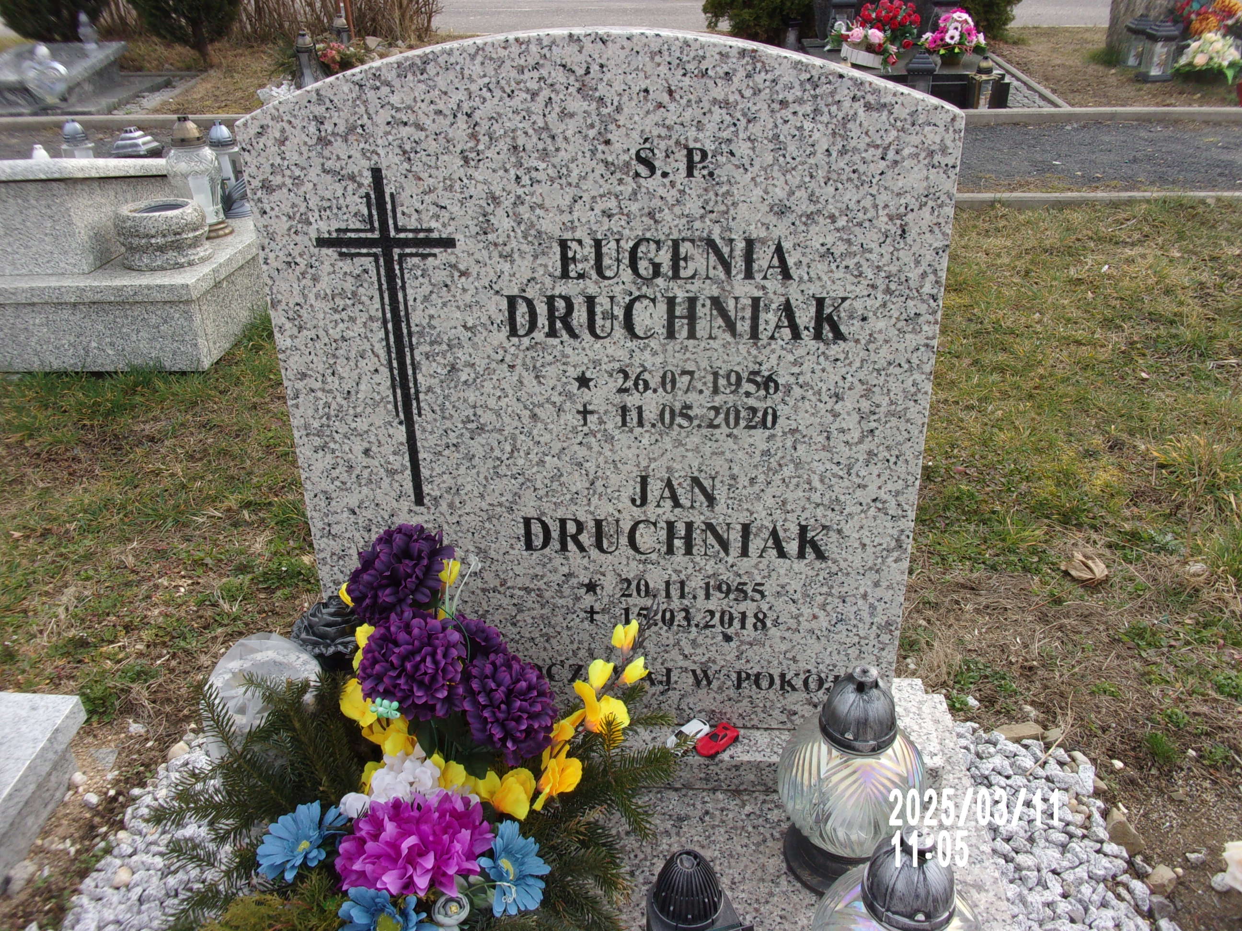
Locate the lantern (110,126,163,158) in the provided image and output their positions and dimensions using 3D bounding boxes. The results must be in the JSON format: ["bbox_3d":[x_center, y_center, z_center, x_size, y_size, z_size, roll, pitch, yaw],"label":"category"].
[{"bbox_3d":[-1.547,-0.955,3.239,0.125,0.262,0.125,-1,30,0],"label":"lantern"}]

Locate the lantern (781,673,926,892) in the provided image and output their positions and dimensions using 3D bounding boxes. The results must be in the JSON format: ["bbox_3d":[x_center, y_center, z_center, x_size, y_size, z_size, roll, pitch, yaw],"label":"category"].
[{"bbox_3d":[0.283,0.354,1.199,0.173,0.288,0.173,-1,30,0],"label":"lantern"}]

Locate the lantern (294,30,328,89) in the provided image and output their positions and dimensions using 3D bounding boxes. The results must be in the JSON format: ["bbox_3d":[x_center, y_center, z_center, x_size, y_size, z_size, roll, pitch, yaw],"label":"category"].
[{"bbox_3d":[-2.014,-2.594,6.452,0.190,0.352,0.190,-1,30,0],"label":"lantern"}]

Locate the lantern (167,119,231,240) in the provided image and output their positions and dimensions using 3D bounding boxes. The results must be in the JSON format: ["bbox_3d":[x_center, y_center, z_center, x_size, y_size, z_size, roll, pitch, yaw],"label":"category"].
[{"bbox_3d":[-1.268,-0.878,3.025,0.155,0.339,0.155,-1,30,0],"label":"lantern"}]

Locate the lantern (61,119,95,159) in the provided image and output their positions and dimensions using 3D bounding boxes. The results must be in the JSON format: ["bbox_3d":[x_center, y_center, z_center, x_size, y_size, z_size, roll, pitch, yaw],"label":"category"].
[{"bbox_3d":[-1.772,-0.992,3.294,0.092,0.275,0.092,-1,30,0],"label":"lantern"}]

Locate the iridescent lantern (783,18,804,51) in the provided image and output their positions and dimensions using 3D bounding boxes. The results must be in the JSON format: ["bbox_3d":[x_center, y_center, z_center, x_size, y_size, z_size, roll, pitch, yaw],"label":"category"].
[{"bbox_3d":[1.287,-3.184,7.481,0.130,0.250,0.130,-1,30,0],"label":"iridescent lantern"}]

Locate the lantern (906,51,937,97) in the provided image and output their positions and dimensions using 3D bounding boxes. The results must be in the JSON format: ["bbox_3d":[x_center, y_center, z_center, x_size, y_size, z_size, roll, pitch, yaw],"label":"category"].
[{"bbox_3d":[1.697,-2.179,5.697,0.150,0.312,0.150,-1,30,0],"label":"lantern"}]

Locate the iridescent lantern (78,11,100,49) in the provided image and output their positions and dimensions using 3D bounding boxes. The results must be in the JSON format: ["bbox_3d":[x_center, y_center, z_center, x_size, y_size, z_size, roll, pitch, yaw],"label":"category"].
[{"bbox_3d":[-3.419,-2.795,6.434,0.110,0.212,0.110,-1,30,0],"label":"iridescent lantern"}]

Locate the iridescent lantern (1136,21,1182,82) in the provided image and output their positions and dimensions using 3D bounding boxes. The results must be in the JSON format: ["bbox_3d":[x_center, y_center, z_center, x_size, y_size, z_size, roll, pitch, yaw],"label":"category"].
[{"bbox_3d":[3.500,-2.696,6.514,0.190,0.333,0.190,-1,30,0],"label":"iridescent lantern"}]

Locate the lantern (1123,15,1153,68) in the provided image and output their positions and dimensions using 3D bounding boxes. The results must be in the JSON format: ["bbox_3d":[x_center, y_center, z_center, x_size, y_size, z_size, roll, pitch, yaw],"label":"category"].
[{"bbox_3d":[3.644,-2.980,7.027,0.190,0.301,0.190,-1,30,0],"label":"lantern"}]

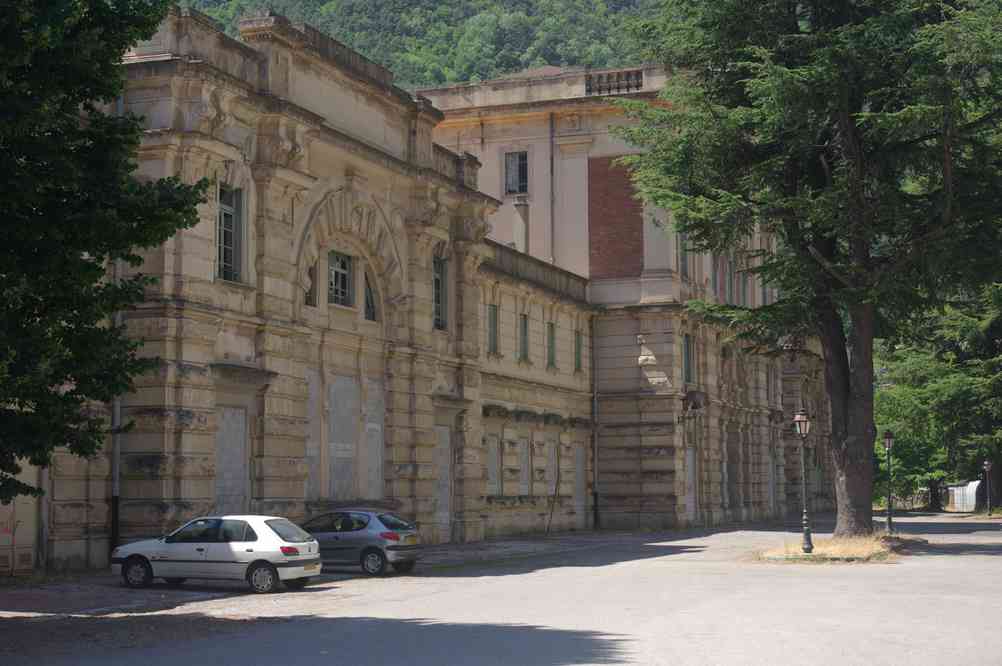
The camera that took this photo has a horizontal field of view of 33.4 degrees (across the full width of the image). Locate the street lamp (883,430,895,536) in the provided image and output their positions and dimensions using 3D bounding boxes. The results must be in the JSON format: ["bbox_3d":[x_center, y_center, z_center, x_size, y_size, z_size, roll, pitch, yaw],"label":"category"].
[{"bbox_3d":[15.272,5.915,65.839,0.450,4.100,0.450,-3,-6,21],"label":"street lamp"}]

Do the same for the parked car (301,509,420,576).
[{"bbox_3d":[-3.844,4.924,39.220,3.835,1.428,1.652,-2,-6,21],"label":"parked car"}]

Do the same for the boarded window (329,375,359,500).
[{"bbox_3d":[-4.763,3.130,49.815,0.200,3.724,1.901,-3,-6,21],"label":"boarded window"}]

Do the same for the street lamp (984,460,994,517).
[{"bbox_3d":[35.946,11.432,122.884,0.500,4.100,0.500,-3,-6,21],"label":"street lamp"}]

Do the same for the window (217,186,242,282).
[{"bbox_3d":[-7.208,-2.608,44.093,0.200,2.543,1.316,-3,-6,21],"label":"window"}]

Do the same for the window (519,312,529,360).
[{"bbox_3d":[0.862,0.160,66.278,0.200,1.879,1.068,-3,-6,21],"label":"window"}]

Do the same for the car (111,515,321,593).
[{"bbox_3d":[-5.418,4.174,31.664,4.000,1.380,1.690,-1,-6,18],"label":"car"}]

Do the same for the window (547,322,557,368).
[{"bbox_3d":[2.076,0.521,69.410,0.200,1.926,1.134,-3,-6,21],"label":"window"}]

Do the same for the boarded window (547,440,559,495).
[{"bbox_3d":[2.079,5.547,68.828,0.200,2.222,1.248,-3,-6,21],"label":"boarded window"}]

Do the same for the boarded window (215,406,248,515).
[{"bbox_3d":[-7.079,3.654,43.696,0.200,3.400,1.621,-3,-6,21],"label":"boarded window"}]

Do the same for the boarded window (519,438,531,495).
[{"bbox_3d":[0.880,5.268,65.726,0.200,2.219,1.138,-3,-6,21],"label":"boarded window"}]

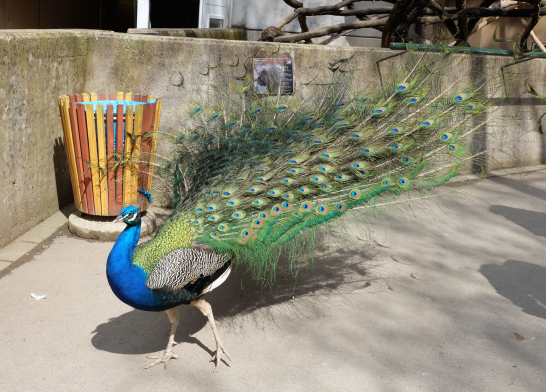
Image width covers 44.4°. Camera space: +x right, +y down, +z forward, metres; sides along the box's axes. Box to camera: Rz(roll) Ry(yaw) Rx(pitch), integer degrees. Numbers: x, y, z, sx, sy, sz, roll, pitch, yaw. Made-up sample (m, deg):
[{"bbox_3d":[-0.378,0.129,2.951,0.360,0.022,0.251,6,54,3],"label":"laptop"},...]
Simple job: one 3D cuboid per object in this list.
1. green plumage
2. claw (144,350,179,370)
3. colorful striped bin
[{"bbox_3d":[0.110,-0.130,2.820,1.200,0.820,1.600,-10,16,-39],"label":"green plumage"},{"bbox_3d":[-0.430,0.628,2.580,0.150,0.045,0.110,-11,17,-41],"label":"claw"},{"bbox_3d":[-1.031,-0.273,4.250,0.650,0.700,0.650,0,12,0],"label":"colorful striped bin"}]

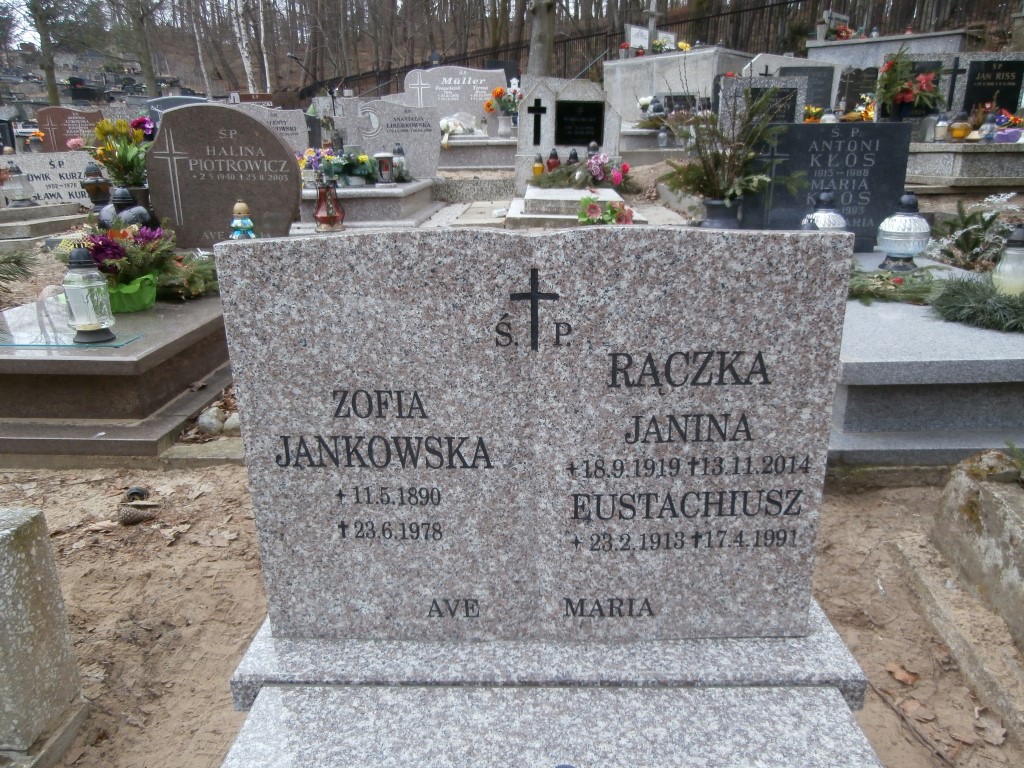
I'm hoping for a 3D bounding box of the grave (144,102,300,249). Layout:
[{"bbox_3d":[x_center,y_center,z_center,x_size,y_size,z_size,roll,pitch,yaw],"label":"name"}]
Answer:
[{"bbox_3d":[-1.241,-0.906,3.118,0.645,0.605,0.080,0,15,3],"label":"grave"}]

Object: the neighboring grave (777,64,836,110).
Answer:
[{"bbox_3d":[2.573,-2.581,6.229,0.460,0.380,0.060,0,17,2],"label":"neighboring grave"}]

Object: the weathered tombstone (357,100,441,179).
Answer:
[{"bbox_3d":[-0.927,-1.972,5.750,0.690,0.640,0.110,0,18,4],"label":"weathered tombstone"}]

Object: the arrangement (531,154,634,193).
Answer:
[{"bbox_3d":[0.459,-1.376,4.602,0.660,0.240,0.320,0,18,2],"label":"arrangement"}]

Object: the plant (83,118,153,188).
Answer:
[{"bbox_3d":[-2.122,-1.239,3.800,0.380,0.390,0.310,-1,18,0],"label":"plant"}]

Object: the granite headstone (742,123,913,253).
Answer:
[{"bbox_3d":[1.383,-0.872,3.163,0.690,0.550,0.090,0,16,1],"label":"granite headstone"}]

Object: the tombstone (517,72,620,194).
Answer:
[{"bbox_3d":[0.457,-2.047,5.850,0.850,0.960,0.220,-1,18,2],"label":"tombstone"}]

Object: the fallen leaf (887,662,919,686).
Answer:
[{"bbox_3d":[0.626,0.460,1.142,0.036,0.017,0.053,-17,23,-39],"label":"fallen leaf"}]

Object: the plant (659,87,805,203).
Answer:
[{"bbox_3d":[0.883,-1.010,3.019,0.540,0.450,0.420,0,18,1],"label":"plant"}]

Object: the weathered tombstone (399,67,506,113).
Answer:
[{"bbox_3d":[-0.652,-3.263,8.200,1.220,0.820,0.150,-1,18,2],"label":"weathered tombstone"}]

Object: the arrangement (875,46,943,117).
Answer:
[{"bbox_3d":[3.267,-2.484,5.850,0.490,0.620,0.380,1,18,6],"label":"arrangement"}]

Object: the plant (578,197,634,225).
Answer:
[{"bbox_3d":[0.552,-1.011,4.150,0.320,0.180,0.220,-1,18,2],"label":"plant"}]

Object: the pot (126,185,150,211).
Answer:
[{"bbox_3d":[-1.605,-0.722,3.028,0.165,0.240,0.165,0,18,3],"label":"pot"}]

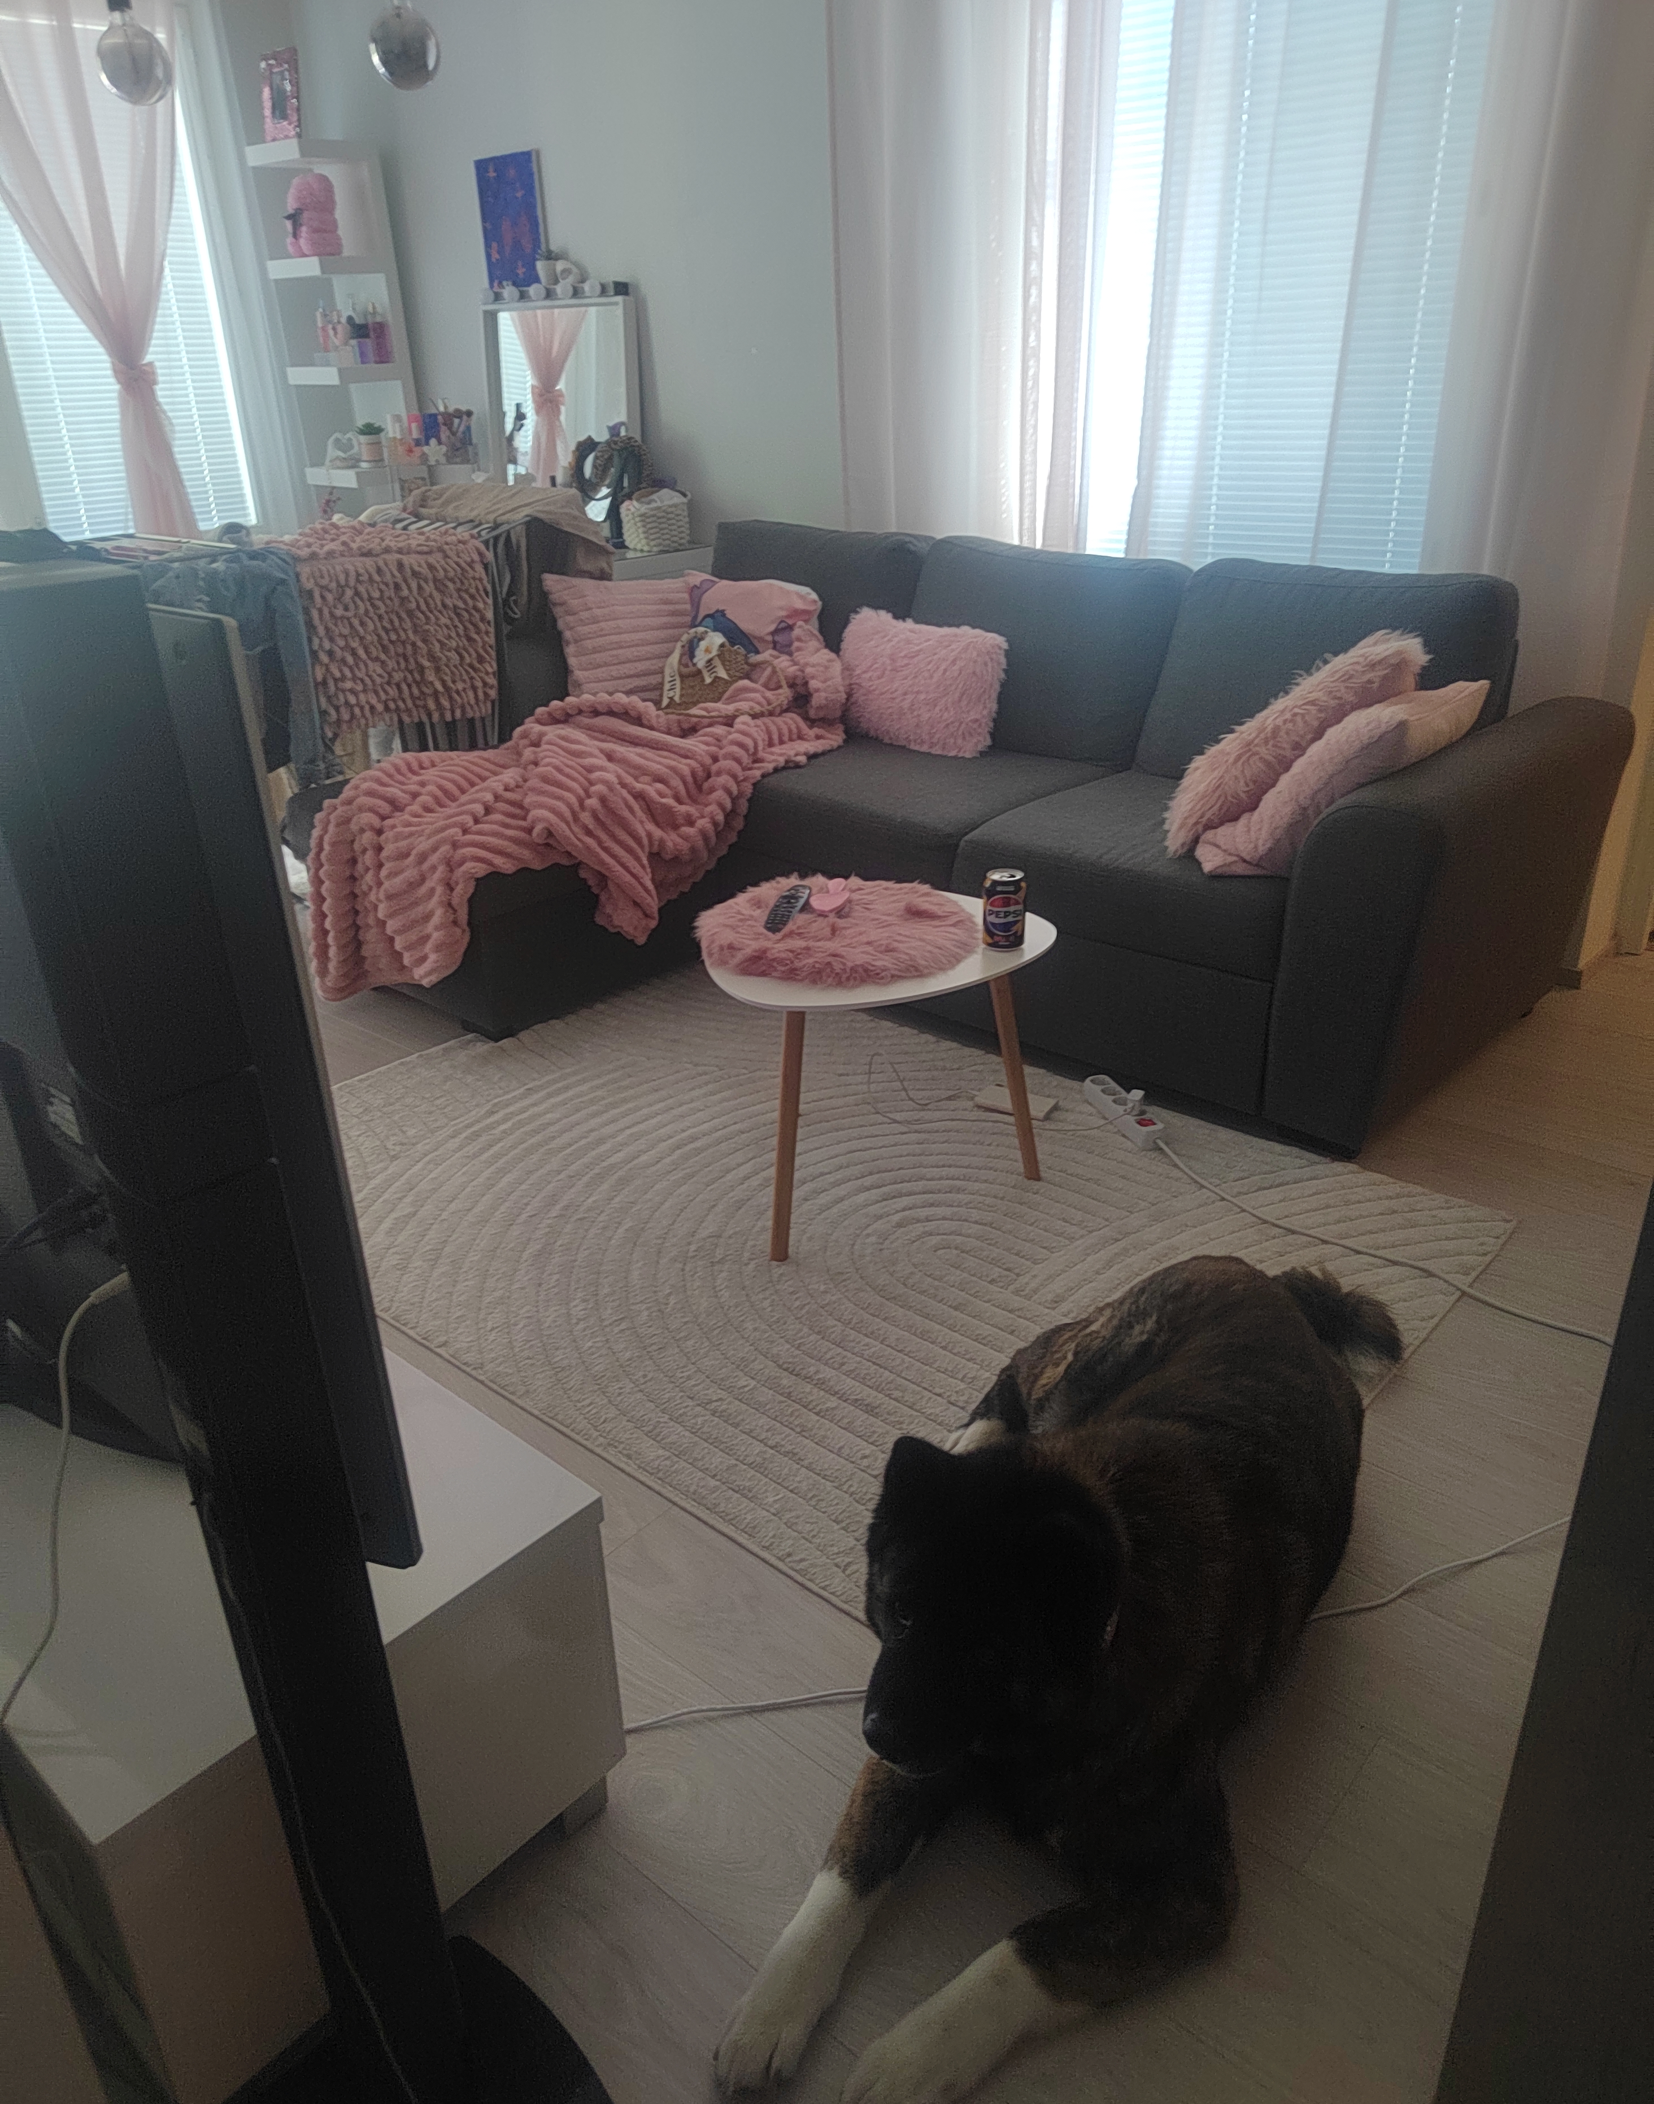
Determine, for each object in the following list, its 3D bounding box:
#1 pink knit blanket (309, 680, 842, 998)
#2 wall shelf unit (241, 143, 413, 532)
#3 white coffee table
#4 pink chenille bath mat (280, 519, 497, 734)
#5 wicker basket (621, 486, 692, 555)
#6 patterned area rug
[{"bbox_3d":[-0.540,-0.518,3.376,0.950,0.540,1.150,19,31,37],"label":"pink knit blanket"},{"bbox_3d":[-1.573,-1.974,4.994,0.300,1.900,0.280,19,31,37],"label":"wall shelf unit"},{"bbox_3d":[0.061,0.018,2.340,0.518,0.406,0.558,19,31,37],"label":"white coffee table"},{"bbox_3d":[-1.197,-1.123,3.838,0.360,0.470,0.550,19,31,37],"label":"pink chenille bath mat"},{"bbox_3d":[-0.508,-1.545,4.264,0.140,0.160,0.200,19,31,37],"label":"wicker basket"},{"bbox_3d":[-0.056,0.220,2.406,1.886,0.012,1.282,19,31,37],"label":"patterned area rug"}]

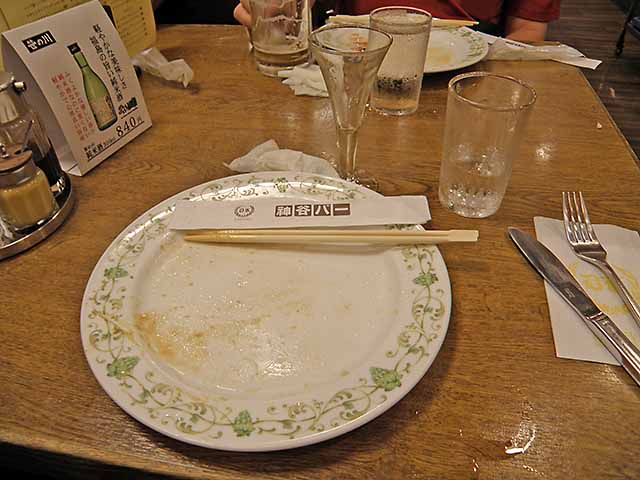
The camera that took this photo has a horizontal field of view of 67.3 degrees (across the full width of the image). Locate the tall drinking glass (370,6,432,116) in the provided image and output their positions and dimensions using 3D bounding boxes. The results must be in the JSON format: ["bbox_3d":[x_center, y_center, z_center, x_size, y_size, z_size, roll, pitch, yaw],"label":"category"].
[{"bbox_3d":[0.090,-0.203,0.549,0.066,0.102,0.066,0,42,0],"label":"tall drinking glass"}]

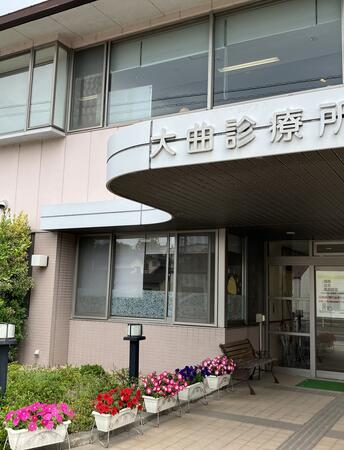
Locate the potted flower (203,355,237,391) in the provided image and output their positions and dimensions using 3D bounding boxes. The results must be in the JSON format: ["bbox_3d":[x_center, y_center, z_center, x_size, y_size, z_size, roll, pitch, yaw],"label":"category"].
[{"bbox_3d":[0.694,2.133,7.092,0.260,0.415,0.560,-3,-9,29],"label":"potted flower"}]

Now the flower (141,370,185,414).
[{"bbox_3d":[-0.112,1.932,5.689,0.260,0.405,0.560,-3,-9,29],"label":"flower"}]

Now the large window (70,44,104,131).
[{"bbox_3d":[-1.585,-2.582,9.107,0.782,1.651,0.090,-3,-9,29],"label":"large window"}]

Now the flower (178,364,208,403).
[{"bbox_3d":[0.249,2.034,6.315,0.260,0.385,0.560,-3,-9,29],"label":"flower"}]

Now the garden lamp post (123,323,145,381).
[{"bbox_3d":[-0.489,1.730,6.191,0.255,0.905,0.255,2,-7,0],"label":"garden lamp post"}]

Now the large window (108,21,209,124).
[{"bbox_3d":[-0.291,-2.621,8.380,2.027,1.618,0.090,-3,-9,29],"label":"large window"}]

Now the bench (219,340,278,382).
[{"bbox_3d":[1.273,2.238,7.791,0.600,0.710,1.270,-3,-9,29],"label":"bench"}]

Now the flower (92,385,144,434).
[{"bbox_3d":[-0.545,1.840,4.922,0.260,0.365,0.560,-3,-9,29],"label":"flower"}]

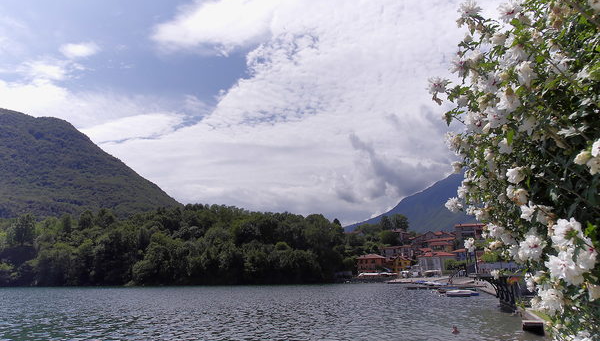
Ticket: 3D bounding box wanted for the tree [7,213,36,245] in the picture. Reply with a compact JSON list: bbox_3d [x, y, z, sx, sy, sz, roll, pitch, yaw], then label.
[{"bbox_3d":[-137.042,29.839,179.909,12.394,16.233,12.394,12,-20,-35],"label":"tree"}]

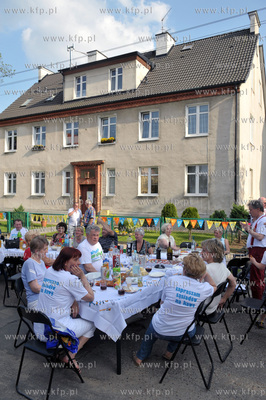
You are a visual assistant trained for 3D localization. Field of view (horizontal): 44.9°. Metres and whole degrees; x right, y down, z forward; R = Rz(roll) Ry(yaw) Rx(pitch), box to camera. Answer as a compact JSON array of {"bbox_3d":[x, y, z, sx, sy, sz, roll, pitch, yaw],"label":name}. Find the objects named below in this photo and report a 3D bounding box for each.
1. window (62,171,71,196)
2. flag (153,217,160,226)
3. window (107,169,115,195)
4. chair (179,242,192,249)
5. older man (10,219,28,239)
[{"bbox_3d":[-4.214,-1.060,20.721,0.662,1.630,0.180,1,0,28],"label":"window"},{"bbox_3d":[0.865,0.814,11.700,0.240,0.290,0.020,1,0,26],"label":"flag"},{"bbox_3d":[-1.215,-1.000,18.249,0.527,1.533,0.150,1,0,28],"label":"window"},{"bbox_3d":[1.240,1.365,7.285,0.450,0.770,0.470,1,0,18],"label":"chair"},{"bbox_3d":[-2.571,1.073,7.097,0.560,1.280,0.750,1,0,7],"label":"older man"}]

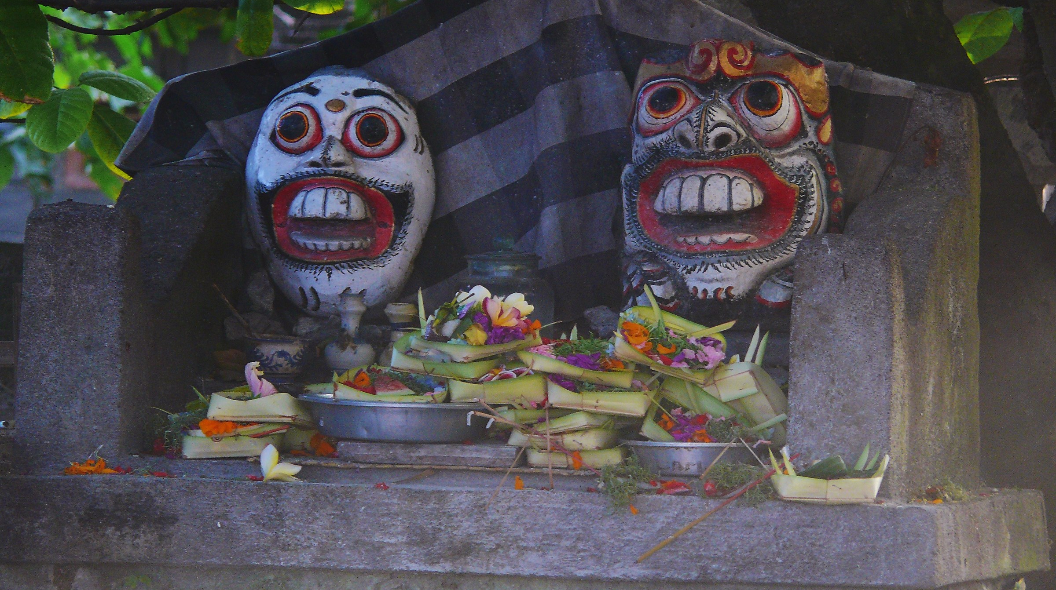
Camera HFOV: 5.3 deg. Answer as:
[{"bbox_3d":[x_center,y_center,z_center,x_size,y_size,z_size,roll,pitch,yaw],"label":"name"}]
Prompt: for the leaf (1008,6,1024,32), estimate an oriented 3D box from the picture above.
[{"bbox_3d":[0.570,-0.323,13.450,0.026,0.031,0.020,0,4,0],"label":"leaf"}]

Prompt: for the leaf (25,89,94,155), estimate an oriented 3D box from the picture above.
[{"bbox_3d":[-0.531,-0.198,13.000,0.075,0.073,0.030,0,4,0],"label":"leaf"}]

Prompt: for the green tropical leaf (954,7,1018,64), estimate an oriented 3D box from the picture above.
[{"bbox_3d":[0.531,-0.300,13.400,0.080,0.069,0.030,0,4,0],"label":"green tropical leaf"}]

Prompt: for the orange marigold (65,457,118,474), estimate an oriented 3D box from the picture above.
[{"bbox_3d":[-0.509,0.199,13.384,0.058,0.018,0.045,2,5,20],"label":"orange marigold"}]

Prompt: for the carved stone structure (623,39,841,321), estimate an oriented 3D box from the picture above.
[{"bbox_3d":[0.226,-0.126,12.750,0.215,0.312,0.125,2,4,22],"label":"carved stone structure"}]

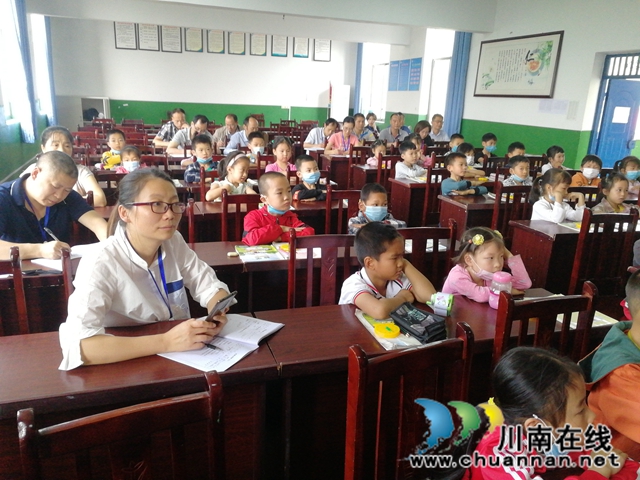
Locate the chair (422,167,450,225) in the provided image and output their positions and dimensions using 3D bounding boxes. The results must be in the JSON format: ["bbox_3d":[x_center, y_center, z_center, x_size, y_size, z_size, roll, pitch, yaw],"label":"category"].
[{"bbox_3d":[1.209,-0.161,4.527,0.400,0.967,0.440,-3,17,-19],"label":"chair"}]

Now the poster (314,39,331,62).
[{"bbox_3d":[0.077,-5.204,13.648,0.490,0.596,0.030,-3,16,-17],"label":"poster"}]

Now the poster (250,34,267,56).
[{"bbox_3d":[-1.596,-5.102,13.015,0.419,0.552,0.025,-3,17,-19],"label":"poster"}]

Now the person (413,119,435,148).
[{"bbox_3d":[1.475,-1.116,7.379,0.460,1.252,0.720,-3,16,-17],"label":"person"}]

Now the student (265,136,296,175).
[{"bbox_3d":[-0.380,-0.452,4.904,0.370,1.084,0.500,-3,17,-19],"label":"student"}]

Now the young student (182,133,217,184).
[{"bbox_3d":[-1.091,-0.371,4.526,0.400,1.137,0.600,-3,16,-17],"label":"young student"}]

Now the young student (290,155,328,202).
[{"bbox_3d":[-0.092,-0.153,3.984,0.380,1.039,0.500,-3,17,-19],"label":"young student"}]

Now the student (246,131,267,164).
[{"bbox_3d":[-0.742,-0.676,5.703,0.420,1.125,0.500,-3,17,-18],"label":"student"}]

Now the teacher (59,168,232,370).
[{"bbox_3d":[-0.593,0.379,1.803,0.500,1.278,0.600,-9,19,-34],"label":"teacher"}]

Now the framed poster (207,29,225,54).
[{"bbox_3d":[-2.653,-5.104,12.793,0.433,0.596,0.030,-3,16,-17],"label":"framed poster"}]

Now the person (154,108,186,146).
[{"bbox_3d":[-2.338,-1.427,7.860,0.520,1.276,0.750,-3,16,-17],"label":"person"}]

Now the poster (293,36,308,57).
[{"bbox_3d":[-0.471,-4.888,12.554,0.400,0.580,0.030,-3,17,-18],"label":"poster"}]

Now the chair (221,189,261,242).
[{"bbox_3d":[-0.361,0.205,2.935,0.385,0.941,0.450,-3,16,-17],"label":"chair"}]

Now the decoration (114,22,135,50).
[{"bbox_3d":[-4.718,-4.989,12.158,0.492,0.653,0.030,-3,16,-17],"label":"decoration"}]

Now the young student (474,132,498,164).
[{"bbox_3d":[2.089,-0.785,6.457,0.380,1.160,0.580,-3,16,-17],"label":"young student"}]

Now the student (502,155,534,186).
[{"bbox_3d":[1.782,-0.248,4.703,0.420,1.085,0.500,-3,17,-18],"label":"student"}]

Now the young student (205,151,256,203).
[{"bbox_3d":[-0.649,-0.097,3.674,0.400,1.102,0.600,-3,16,-17],"label":"young student"}]

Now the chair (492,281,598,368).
[{"bbox_3d":[0.798,0.665,1.577,0.411,0.971,0.440,-3,17,-19],"label":"chair"}]

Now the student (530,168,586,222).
[{"bbox_3d":[1.642,0.018,3.700,0.440,1.115,0.500,-6,18,-28],"label":"student"}]

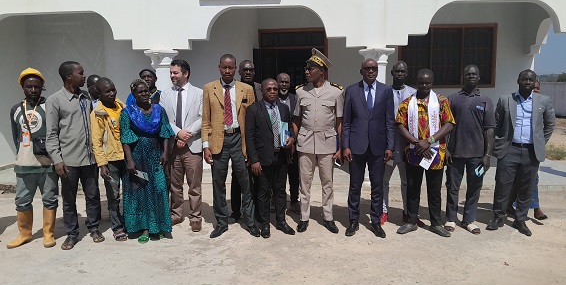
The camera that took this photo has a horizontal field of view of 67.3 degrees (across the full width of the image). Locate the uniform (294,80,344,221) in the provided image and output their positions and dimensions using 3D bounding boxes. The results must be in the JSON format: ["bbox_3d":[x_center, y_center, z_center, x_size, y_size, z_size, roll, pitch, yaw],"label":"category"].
[{"bbox_3d":[0.388,0.102,4.536,0.531,1.512,0.320,0,5,5],"label":"uniform"}]

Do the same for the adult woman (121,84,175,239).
[{"bbox_3d":[-1.339,0.171,4.234,0.522,1.581,0.400,-2,5,-19],"label":"adult woman"}]

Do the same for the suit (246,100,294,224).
[{"bbox_3d":[-0.125,0.219,4.384,0.511,1.298,0.330,-1,5,-16],"label":"suit"}]

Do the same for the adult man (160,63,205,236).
[{"bbox_3d":[-1.079,0.030,4.590,0.490,1.824,0.350,-1,6,-7],"label":"adult man"}]

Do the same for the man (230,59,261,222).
[{"bbox_3d":[-0.413,-0.014,4.893,0.493,1.835,0.360,0,5,-6],"label":"man"}]

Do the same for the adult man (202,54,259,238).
[{"bbox_3d":[-0.534,0.027,4.384,0.583,1.842,0.370,0,5,-6],"label":"adult man"}]

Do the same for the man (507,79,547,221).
[{"bbox_3d":[2.845,0.072,4.930,0.440,1.612,0.300,1,6,16],"label":"man"}]

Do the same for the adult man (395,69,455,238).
[{"bbox_3d":[1.442,0.107,4.335,0.560,1.691,0.360,1,6,13],"label":"adult man"}]

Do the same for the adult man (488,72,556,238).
[{"bbox_3d":[2.523,0.086,4.521,0.631,1.701,0.380,3,6,30],"label":"adult man"}]

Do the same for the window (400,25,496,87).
[{"bbox_3d":[2.925,-1.528,7.584,1.679,1.132,0.110,0,6,6],"label":"window"}]

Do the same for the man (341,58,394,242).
[{"bbox_3d":[0.887,0.042,4.423,0.531,1.806,0.360,1,5,8],"label":"man"}]

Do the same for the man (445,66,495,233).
[{"bbox_3d":[1.946,0.068,4.439,0.510,1.740,0.330,1,6,11],"label":"man"}]

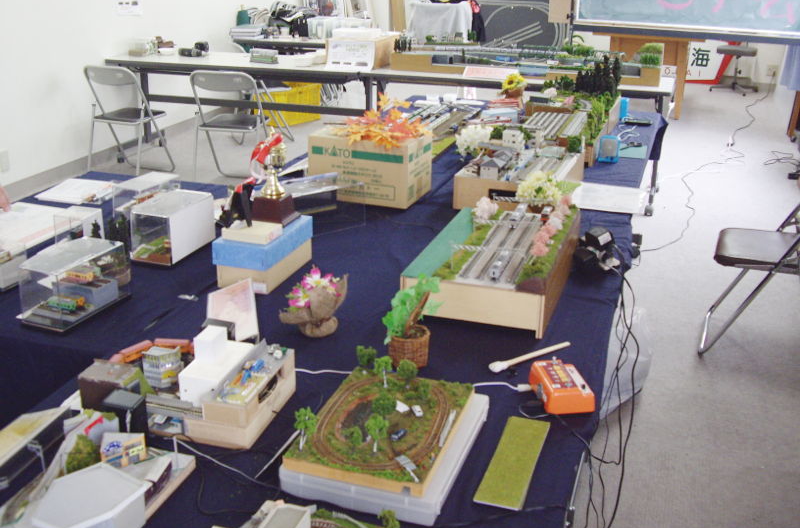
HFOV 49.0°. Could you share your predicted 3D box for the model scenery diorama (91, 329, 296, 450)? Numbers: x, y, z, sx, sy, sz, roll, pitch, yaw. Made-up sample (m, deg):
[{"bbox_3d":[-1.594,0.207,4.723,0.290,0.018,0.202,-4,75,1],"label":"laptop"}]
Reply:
[{"bbox_3d":[-0.356,0.190,1.519,0.300,0.125,0.208,6,21,15],"label":"model scenery diorama"}]

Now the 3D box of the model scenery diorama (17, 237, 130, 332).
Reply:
[{"bbox_3d":[-0.711,0.037,1.919,0.125,0.125,0.220,8,22,19],"label":"model scenery diorama"}]

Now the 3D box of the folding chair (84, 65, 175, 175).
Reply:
[{"bbox_3d":[-1.786,-0.953,5.831,0.420,0.730,0.450,8,22,20],"label":"folding chair"}]

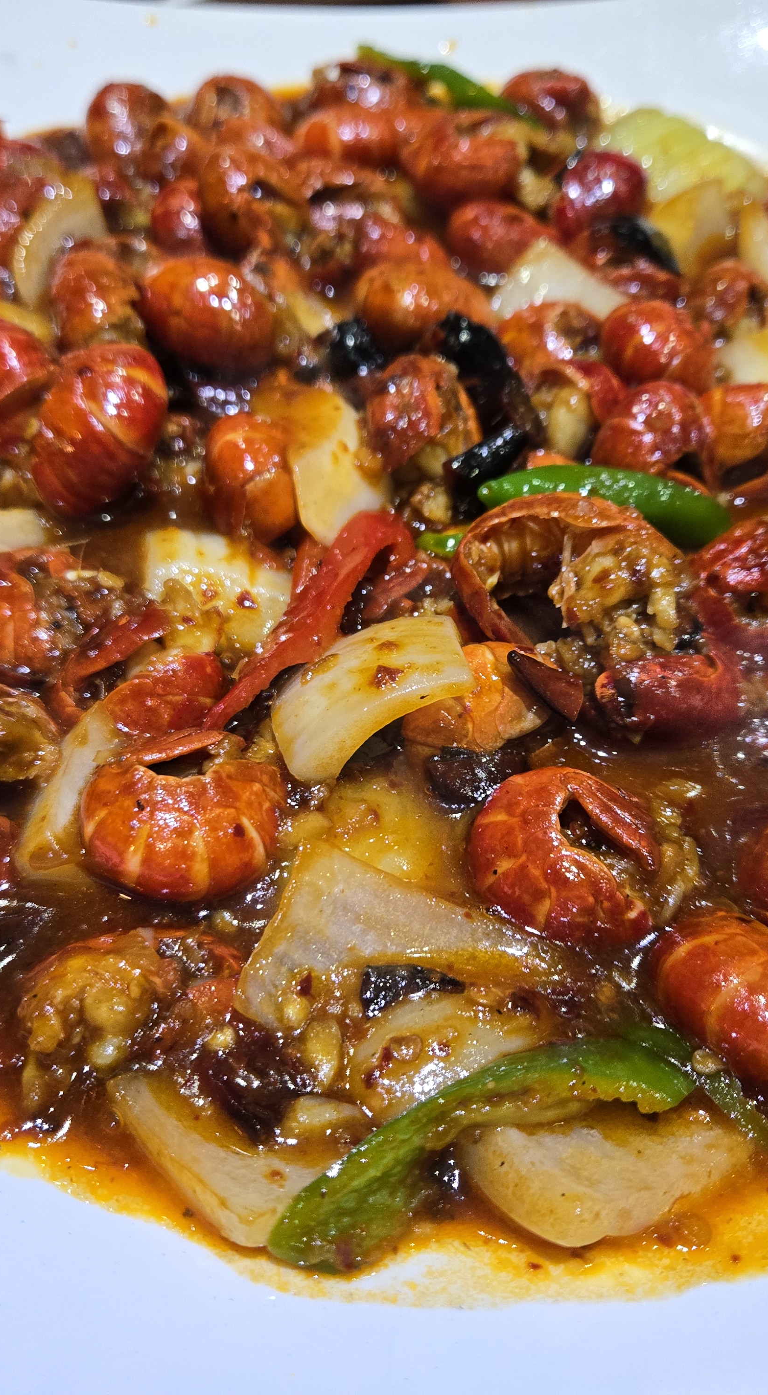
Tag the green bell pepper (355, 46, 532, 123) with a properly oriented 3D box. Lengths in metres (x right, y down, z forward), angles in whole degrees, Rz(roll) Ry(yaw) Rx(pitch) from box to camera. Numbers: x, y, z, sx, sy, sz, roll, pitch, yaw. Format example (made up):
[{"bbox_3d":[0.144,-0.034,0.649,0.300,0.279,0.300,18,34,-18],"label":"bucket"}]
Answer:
[{"bbox_3d":[0.021,-0.203,0.410,0.063,0.013,0.012,26,55,12],"label":"green bell pepper"}]

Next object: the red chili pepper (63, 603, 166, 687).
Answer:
[{"bbox_3d":[-0.057,-0.011,0.262,0.027,0.010,0.010,-29,56,-10],"label":"red chili pepper"}]

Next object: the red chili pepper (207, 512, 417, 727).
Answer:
[{"bbox_3d":[-0.015,-0.017,0.266,0.017,0.014,0.060,33,69,24],"label":"red chili pepper"}]

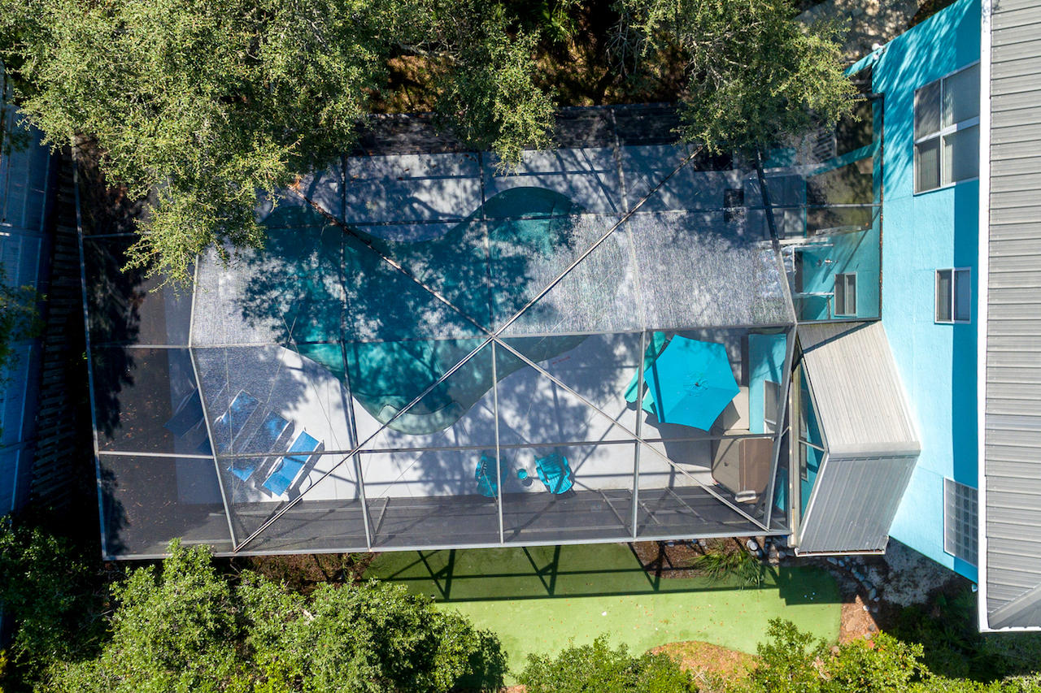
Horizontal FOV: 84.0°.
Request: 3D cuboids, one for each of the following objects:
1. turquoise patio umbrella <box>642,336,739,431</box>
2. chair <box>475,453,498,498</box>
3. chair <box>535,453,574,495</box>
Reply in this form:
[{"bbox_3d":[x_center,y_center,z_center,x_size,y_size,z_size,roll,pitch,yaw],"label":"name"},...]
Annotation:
[{"bbox_3d":[4.208,0.868,14.999,2.450,2.200,2.200,10,93,-5],"label":"turquoise patio umbrella"},{"bbox_3d":[-0.750,3.431,15.368,0.790,0.930,0.820,7,93,-5],"label":"chair"},{"bbox_3d":[0.914,3.421,15.511,0.790,0.930,0.820,-17,95,-4],"label":"chair"}]

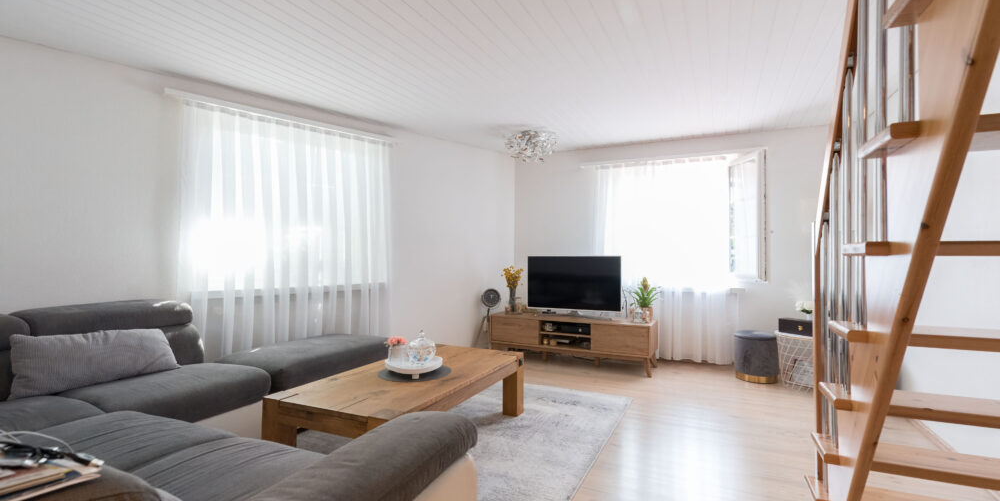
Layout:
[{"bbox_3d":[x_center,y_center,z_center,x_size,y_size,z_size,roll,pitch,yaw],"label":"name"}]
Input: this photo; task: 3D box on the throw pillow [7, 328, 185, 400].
[{"bbox_3d":[-2.270,0.614,2.509,0.144,0.332,0.702,-25,-12,26],"label":"throw pillow"}]

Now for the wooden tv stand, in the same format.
[{"bbox_3d":[0.757,0.972,4.787,1.713,0.487,0.423,0,-1,27],"label":"wooden tv stand"}]

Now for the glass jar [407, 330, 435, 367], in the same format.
[{"bbox_3d":[-0.472,0.572,2.670,0.165,0.211,0.165,0,0,-11],"label":"glass jar"}]

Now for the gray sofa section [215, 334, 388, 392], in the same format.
[{"bbox_3d":[-1.375,0.948,3.324,0.740,0.430,1.120,0,0,30],"label":"gray sofa section"}]

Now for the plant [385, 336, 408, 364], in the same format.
[{"bbox_3d":[-0.625,0.596,2.692,0.140,0.163,0.130,0,0,-11],"label":"plant"}]

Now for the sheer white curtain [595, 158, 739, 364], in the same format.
[{"bbox_3d":[1.804,0.100,4.945,1.497,2.190,0.125,0,-1,22],"label":"sheer white curtain"}]

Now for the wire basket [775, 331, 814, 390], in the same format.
[{"bbox_3d":[2.750,0.980,3.990,0.471,0.463,0.471,0,-1,25],"label":"wire basket"}]

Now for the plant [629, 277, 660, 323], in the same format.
[{"bbox_3d":[1.471,0.501,4.525,0.279,0.452,0.260,0,-1,27],"label":"plant"}]

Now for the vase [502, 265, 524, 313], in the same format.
[{"bbox_3d":[0.153,0.444,5.036,0.240,0.547,0.240,0,0,0],"label":"vase"}]

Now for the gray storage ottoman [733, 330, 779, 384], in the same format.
[{"bbox_3d":[2.340,0.965,4.063,0.347,0.406,0.347,0,0,26],"label":"gray storage ottoman"}]

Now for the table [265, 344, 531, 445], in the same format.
[{"bbox_3d":[-0.490,0.950,2.696,0.762,0.444,1.517,0,-1,25],"label":"table"}]

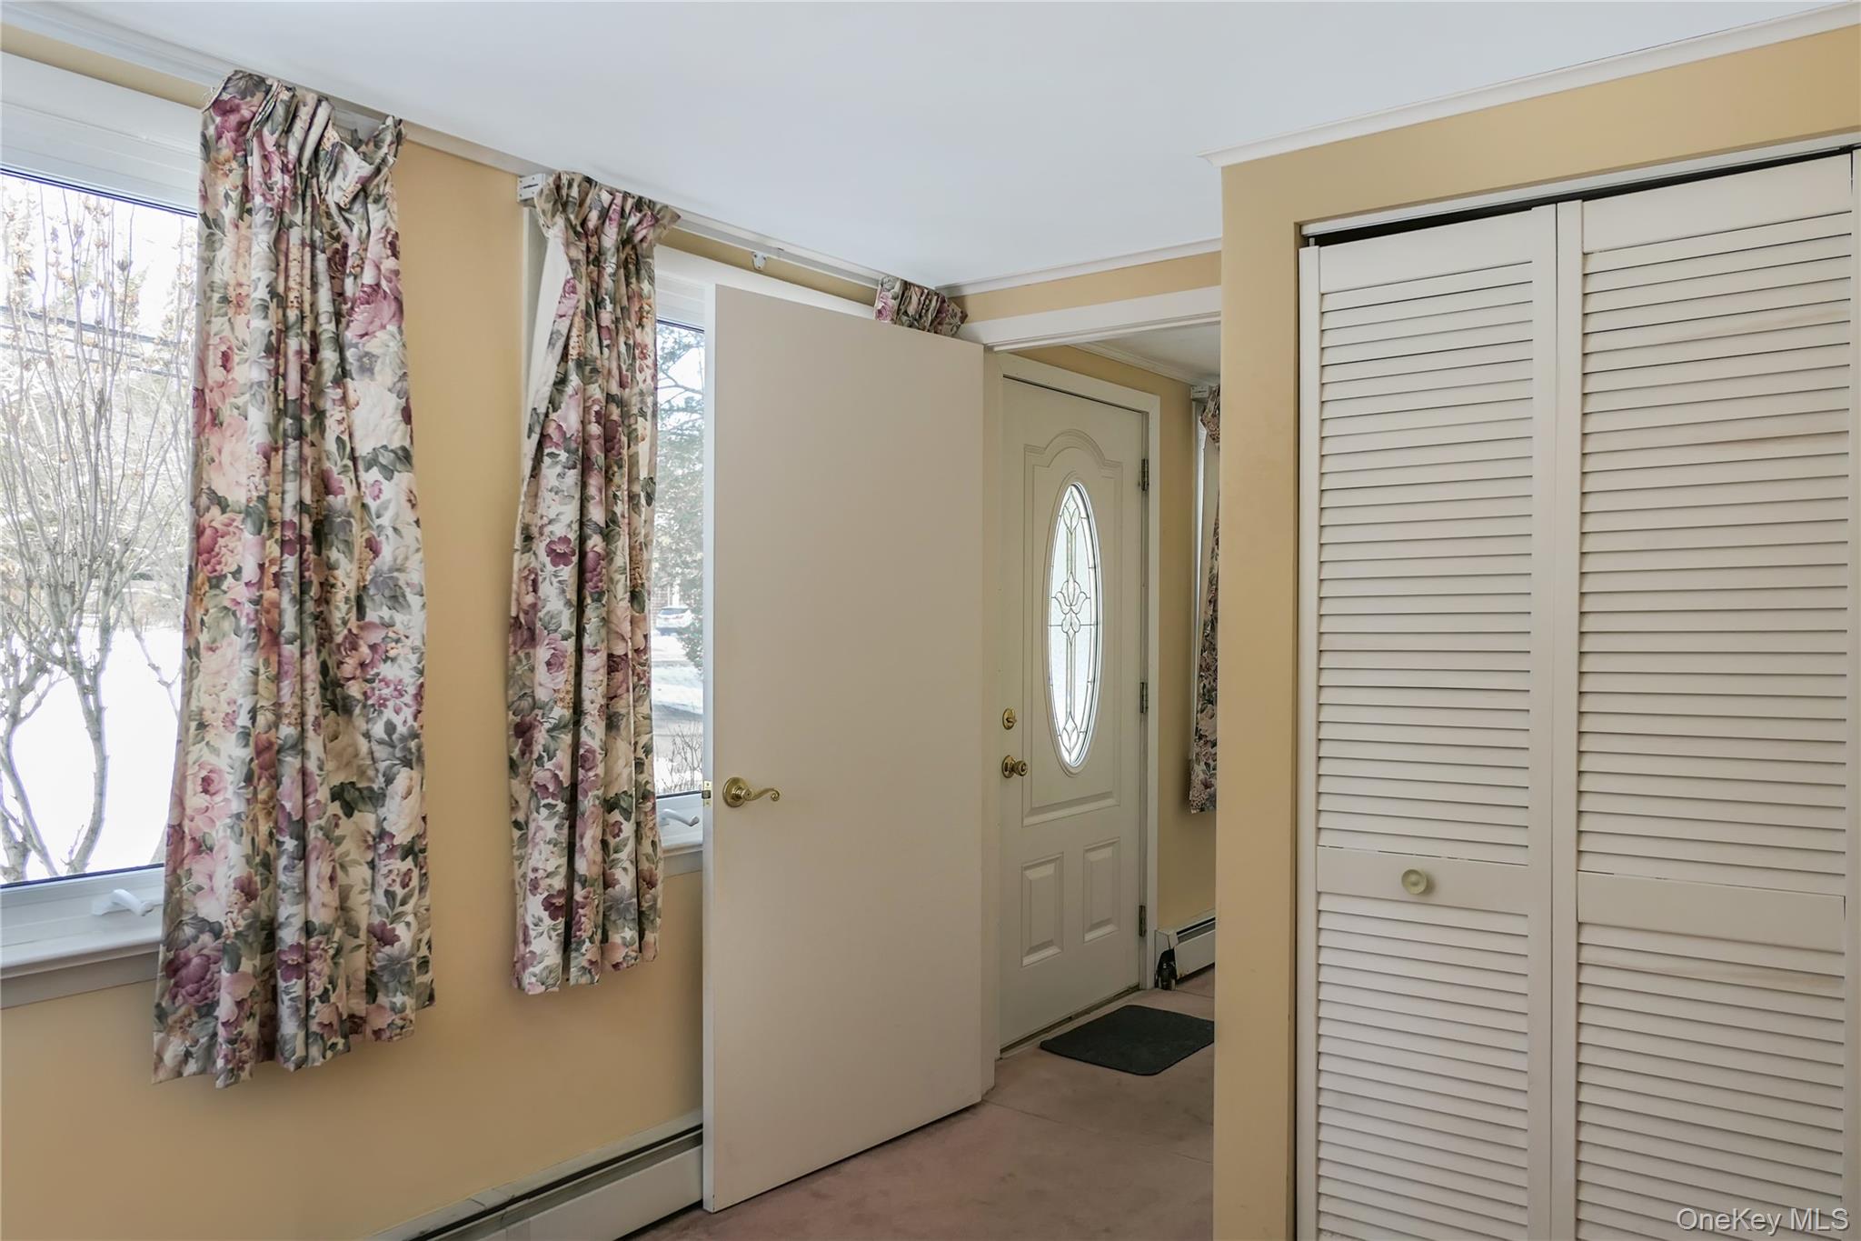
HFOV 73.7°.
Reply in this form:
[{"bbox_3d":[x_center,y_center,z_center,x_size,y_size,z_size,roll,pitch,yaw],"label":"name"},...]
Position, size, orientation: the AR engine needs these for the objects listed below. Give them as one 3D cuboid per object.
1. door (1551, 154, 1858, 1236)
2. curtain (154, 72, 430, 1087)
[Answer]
[{"bbox_3d":[1.234,0.318,1.973,0.439,2.024,0.033,0,0,38],"label":"door"},{"bbox_3d":[-1.024,-0.068,2.049,0.148,1.571,0.424,0,0,38],"label":"curtain"}]

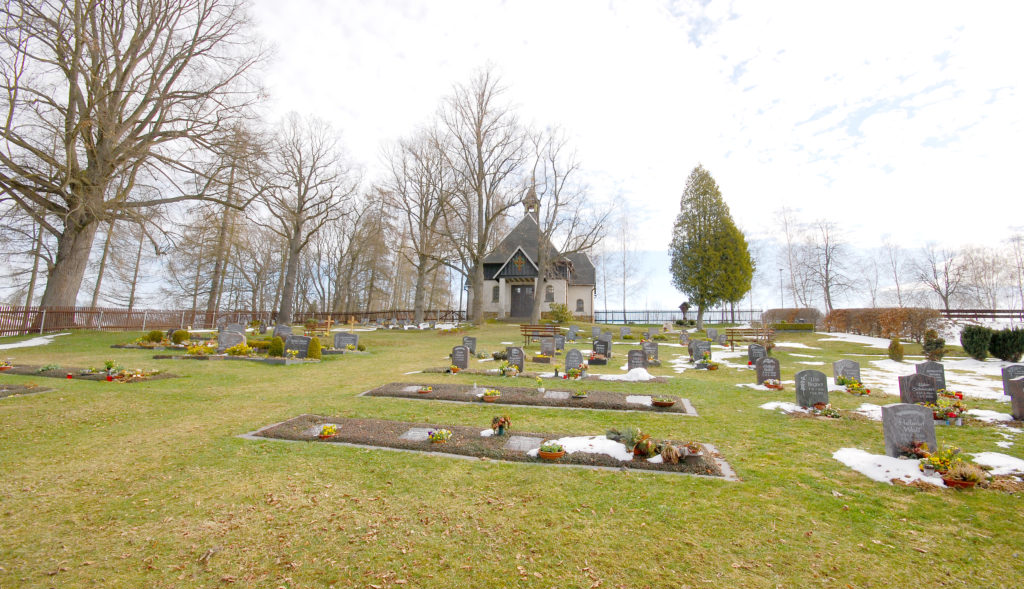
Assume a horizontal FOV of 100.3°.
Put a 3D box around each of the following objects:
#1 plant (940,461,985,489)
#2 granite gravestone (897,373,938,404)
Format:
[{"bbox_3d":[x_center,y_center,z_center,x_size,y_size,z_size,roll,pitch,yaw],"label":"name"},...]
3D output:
[{"bbox_3d":[4.674,1.842,4.432,0.360,0.230,0.350,0,-6,12],"label":"plant"},{"bbox_3d":[7.232,1.729,7.622,0.430,0.610,0.160,0,-8,11],"label":"granite gravestone"}]

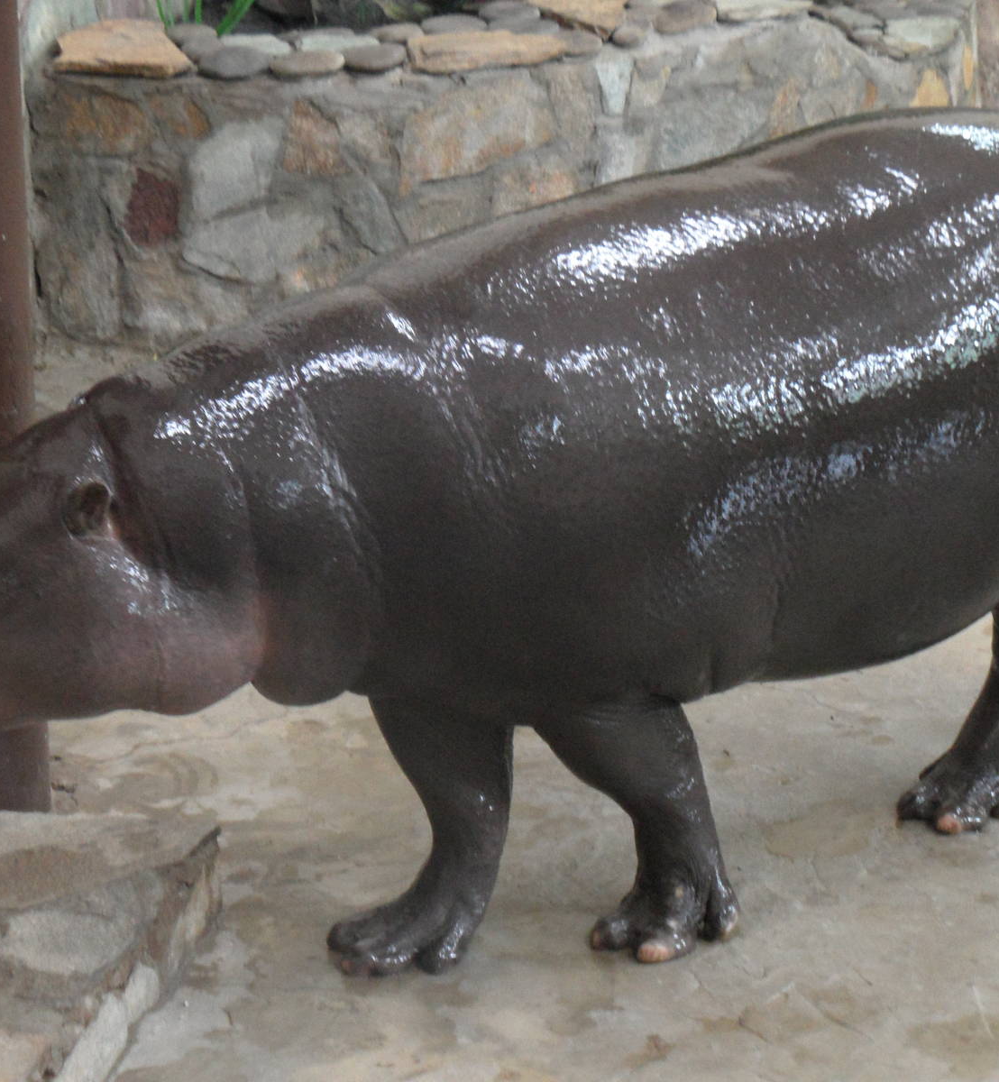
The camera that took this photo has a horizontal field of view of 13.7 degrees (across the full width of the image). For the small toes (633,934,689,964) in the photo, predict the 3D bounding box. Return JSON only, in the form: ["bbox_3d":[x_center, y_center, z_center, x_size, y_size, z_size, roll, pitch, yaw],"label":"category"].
[{"bbox_3d":[0.165,0.414,4.229,0.044,0.029,0.043,9,22,23],"label":"small toes"}]

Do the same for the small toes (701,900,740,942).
[{"bbox_3d":[0.228,0.391,4.281,0.037,0.037,0.040,-1,20,-3],"label":"small toes"}]

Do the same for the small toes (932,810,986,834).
[{"bbox_3d":[0.500,0.306,4.529,0.046,0.028,0.044,11,23,28],"label":"small toes"}]

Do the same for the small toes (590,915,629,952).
[{"bbox_3d":[0.113,0.401,4.258,0.037,0.033,0.038,19,27,42],"label":"small toes"}]

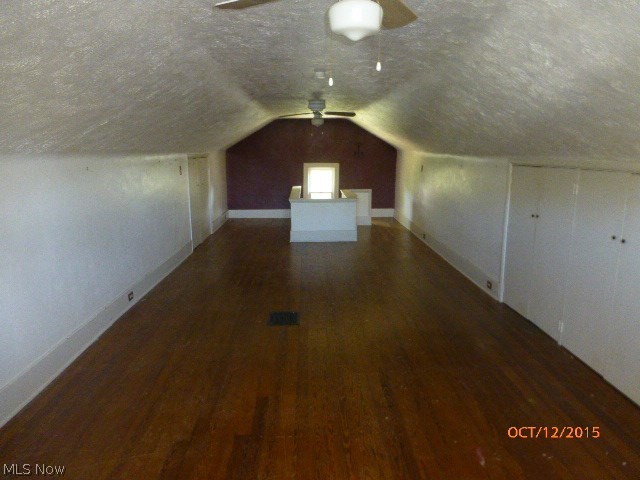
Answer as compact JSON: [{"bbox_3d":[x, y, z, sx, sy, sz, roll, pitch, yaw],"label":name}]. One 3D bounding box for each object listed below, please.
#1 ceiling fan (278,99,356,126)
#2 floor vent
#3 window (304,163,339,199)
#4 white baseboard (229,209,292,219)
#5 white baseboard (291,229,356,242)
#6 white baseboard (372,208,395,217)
[{"bbox_3d":[-0.034,-1.736,6.098,1.080,0.370,1.080,0,12,-2],"label":"ceiling fan"},{"bbox_3d":[-0.338,0.742,4.185,0.280,0.020,0.340,0,12,-2],"label":"floor vent"},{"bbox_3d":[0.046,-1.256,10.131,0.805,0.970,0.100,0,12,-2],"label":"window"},{"bbox_3d":[-1.356,-0.594,10.227,1.480,0.195,0.025,0,12,-2],"label":"white baseboard"},{"bbox_3d":[0.072,-0.060,7.633,1.155,0.190,0.025,0,12,-2],"label":"white baseboard"},{"bbox_3d":[1.445,-0.613,10.318,0.605,0.195,0.025,0,12,-2],"label":"white baseboard"}]

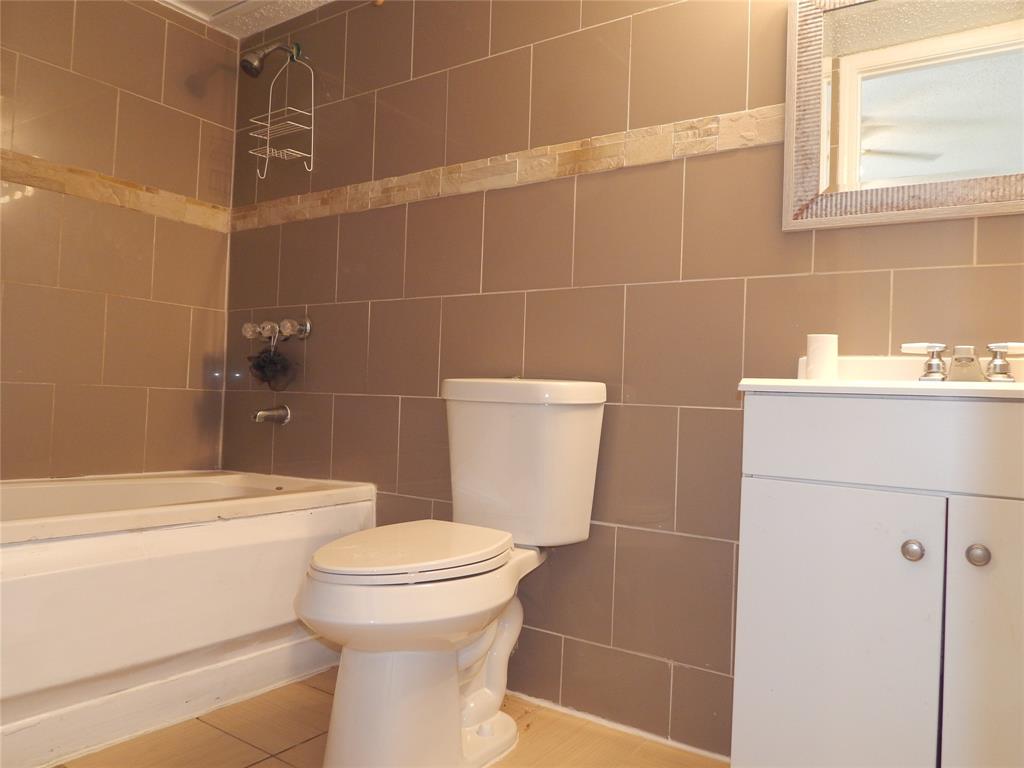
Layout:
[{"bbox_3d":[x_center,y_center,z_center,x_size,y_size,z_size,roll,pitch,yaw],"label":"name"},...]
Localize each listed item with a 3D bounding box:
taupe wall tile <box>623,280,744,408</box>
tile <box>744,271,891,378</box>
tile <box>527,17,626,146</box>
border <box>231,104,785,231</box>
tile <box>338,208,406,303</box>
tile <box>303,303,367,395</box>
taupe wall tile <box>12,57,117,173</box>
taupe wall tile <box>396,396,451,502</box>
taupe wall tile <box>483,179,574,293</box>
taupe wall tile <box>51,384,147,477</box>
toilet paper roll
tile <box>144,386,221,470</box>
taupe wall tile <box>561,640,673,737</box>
[{"bbox_3d":[0.413,-0.096,1.793,0.300,0.300,0.012,1,-1,35],"label":"taupe wall tile"},{"bbox_3d":[0.662,-0.091,1.621,0.300,0.300,0.010,1,-1,34],"label":"tile"},{"bbox_3d":[0.181,-0.796,1.983,0.300,0.296,0.010,1,-1,34],"label":"tile"},{"bbox_3d":[-0.229,-0.608,2.253,2.051,0.092,0.015,1,-1,35],"label":"border"},{"bbox_3d":[-0.453,-0.413,2.389,0.299,0.294,0.010,1,-2,34],"label":"tile"},{"bbox_3d":[-0.586,-0.117,2.480,0.300,0.300,0.012,1,-1,35],"label":"tile"},{"bbox_3d":[-1.403,-0.838,2.333,0.010,0.292,0.299,1,-2,34],"label":"taupe wall tile"},{"bbox_3d":[-0.224,0.193,2.206,0.299,0.300,0.010,1,-2,34],"label":"taupe wall tile"},{"bbox_3d":[0.045,-0.405,2.059,0.300,0.297,0.012,1,-1,35],"label":"taupe wall tile"},{"bbox_3d":[-1.352,0.157,2.436,0.010,0.294,0.299,1,-2,34],"label":"taupe wall tile"},{"bbox_3d":[0.613,-0.047,1.462,0.060,0.100,0.060,1,-1,35],"label":"toilet paper roll"},{"bbox_3d":[-1.190,0.170,2.697,0.010,0.300,0.291,1,-1,36],"label":"tile"},{"bbox_3d":[0.259,0.755,1.861,0.300,0.177,0.010,1,-1,34],"label":"taupe wall tile"}]

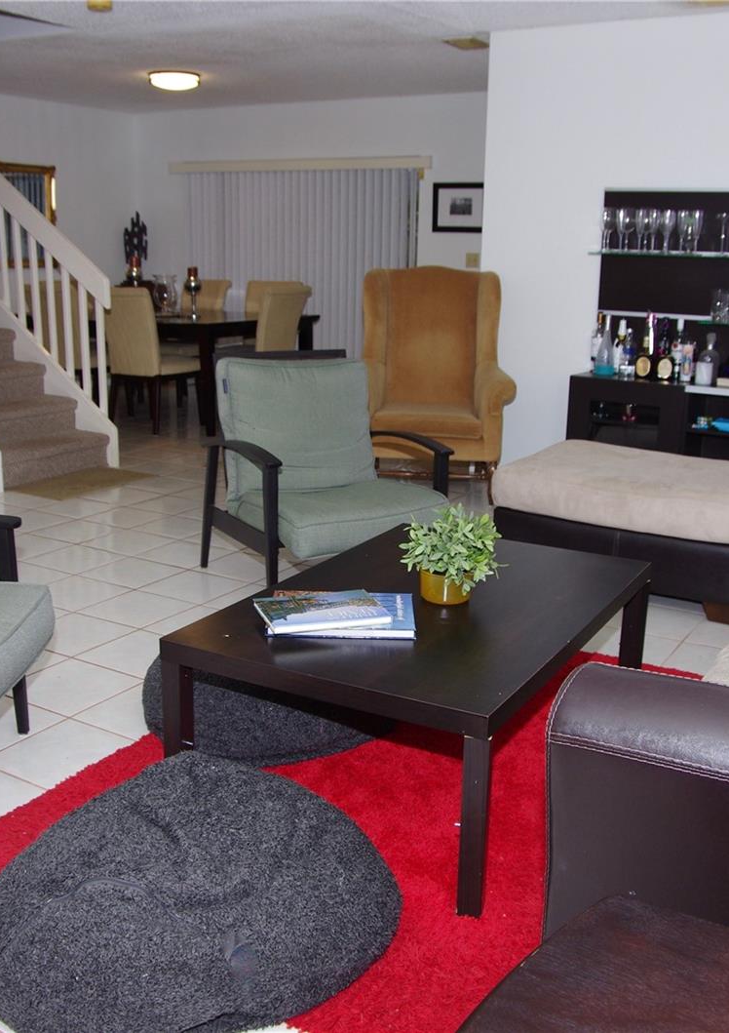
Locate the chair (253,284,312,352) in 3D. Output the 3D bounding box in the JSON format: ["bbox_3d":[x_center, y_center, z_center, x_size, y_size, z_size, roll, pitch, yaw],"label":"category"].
[{"bbox_3d":[-0.775,-1.171,7.666,0.620,1.030,0.460,10,17,29],"label":"chair"}]

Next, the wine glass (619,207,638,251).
[{"bbox_3d":[1.371,-1.496,5.399,0.088,0.220,0.088,10,17,29],"label":"wine glass"}]

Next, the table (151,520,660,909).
[{"bbox_3d":[0.177,0.417,2.665,0.780,0.450,1.180,9,16,28],"label":"table"}]

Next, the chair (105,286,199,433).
[{"bbox_3d":[-1.475,-1.132,7.383,0.450,0.980,0.600,10,17,29],"label":"chair"}]

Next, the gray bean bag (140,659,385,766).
[{"bbox_3d":[-0.232,0.410,2.899,0.760,0.300,0.760,10,17,29],"label":"gray bean bag"}]

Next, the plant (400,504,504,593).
[{"bbox_3d":[0.218,0.088,2.563,0.250,0.235,0.250,1,14,0],"label":"plant"}]

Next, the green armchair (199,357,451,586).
[{"bbox_3d":[-0.154,-0.135,3.969,0.710,0.885,0.930,-6,16,-27],"label":"green armchair"}]

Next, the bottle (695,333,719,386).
[{"bbox_3d":[1.726,-0.791,5.200,0.115,0.260,0.105,9,17,30],"label":"bottle"}]

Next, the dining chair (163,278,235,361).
[{"bbox_3d":[-1.475,-1.476,8.702,0.450,0.980,0.600,10,17,29],"label":"dining chair"}]

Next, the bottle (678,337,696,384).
[{"bbox_3d":[1.663,-0.809,5.307,0.075,0.240,0.070,9,17,30],"label":"bottle"}]

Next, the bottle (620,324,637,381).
[{"bbox_3d":[1.389,-0.855,5.449,0.085,0.275,0.085,10,17,29],"label":"bottle"}]

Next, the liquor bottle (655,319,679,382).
[{"bbox_3d":[1.513,-0.825,5.147,0.090,0.315,0.090,10,17,29],"label":"liquor bottle"}]

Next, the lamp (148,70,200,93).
[{"bbox_3d":[-1.311,-2.999,7.178,0.360,0.105,0.360,1,14,0],"label":"lamp"}]

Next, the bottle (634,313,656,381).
[{"bbox_3d":[1.469,-0.883,5.403,0.095,0.330,0.095,9,17,30],"label":"bottle"}]

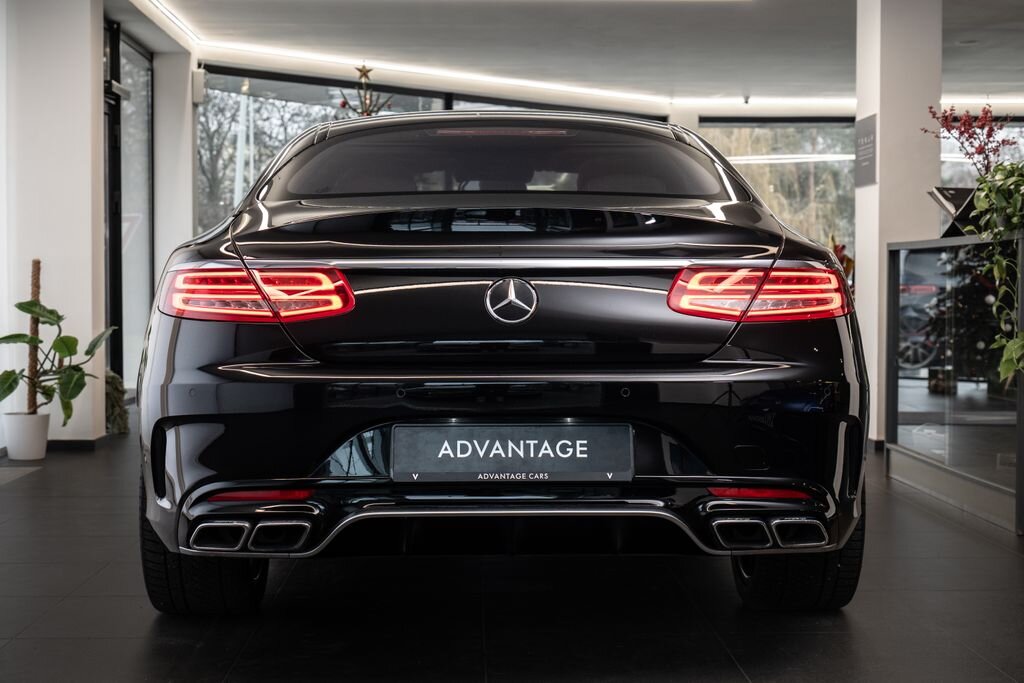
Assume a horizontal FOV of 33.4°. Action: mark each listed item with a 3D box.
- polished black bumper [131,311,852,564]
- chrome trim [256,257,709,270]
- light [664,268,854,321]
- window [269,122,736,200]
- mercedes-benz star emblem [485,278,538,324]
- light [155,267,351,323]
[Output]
[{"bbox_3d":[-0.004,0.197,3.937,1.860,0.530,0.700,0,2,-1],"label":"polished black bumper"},{"bbox_3d":[-0.038,-0.171,3.674,1.050,0.029,0.060,0,2,-1],"label":"chrome trim"},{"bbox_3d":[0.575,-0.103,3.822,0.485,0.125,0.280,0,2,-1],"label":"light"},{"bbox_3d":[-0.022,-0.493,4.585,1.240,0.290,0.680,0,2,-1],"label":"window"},{"bbox_3d":[0.003,-0.089,3.658,0.112,0.110,0.020,0,-18,-1],"label":"mercedes-benz star emblem"},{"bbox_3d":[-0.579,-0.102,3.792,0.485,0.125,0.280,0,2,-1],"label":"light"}]

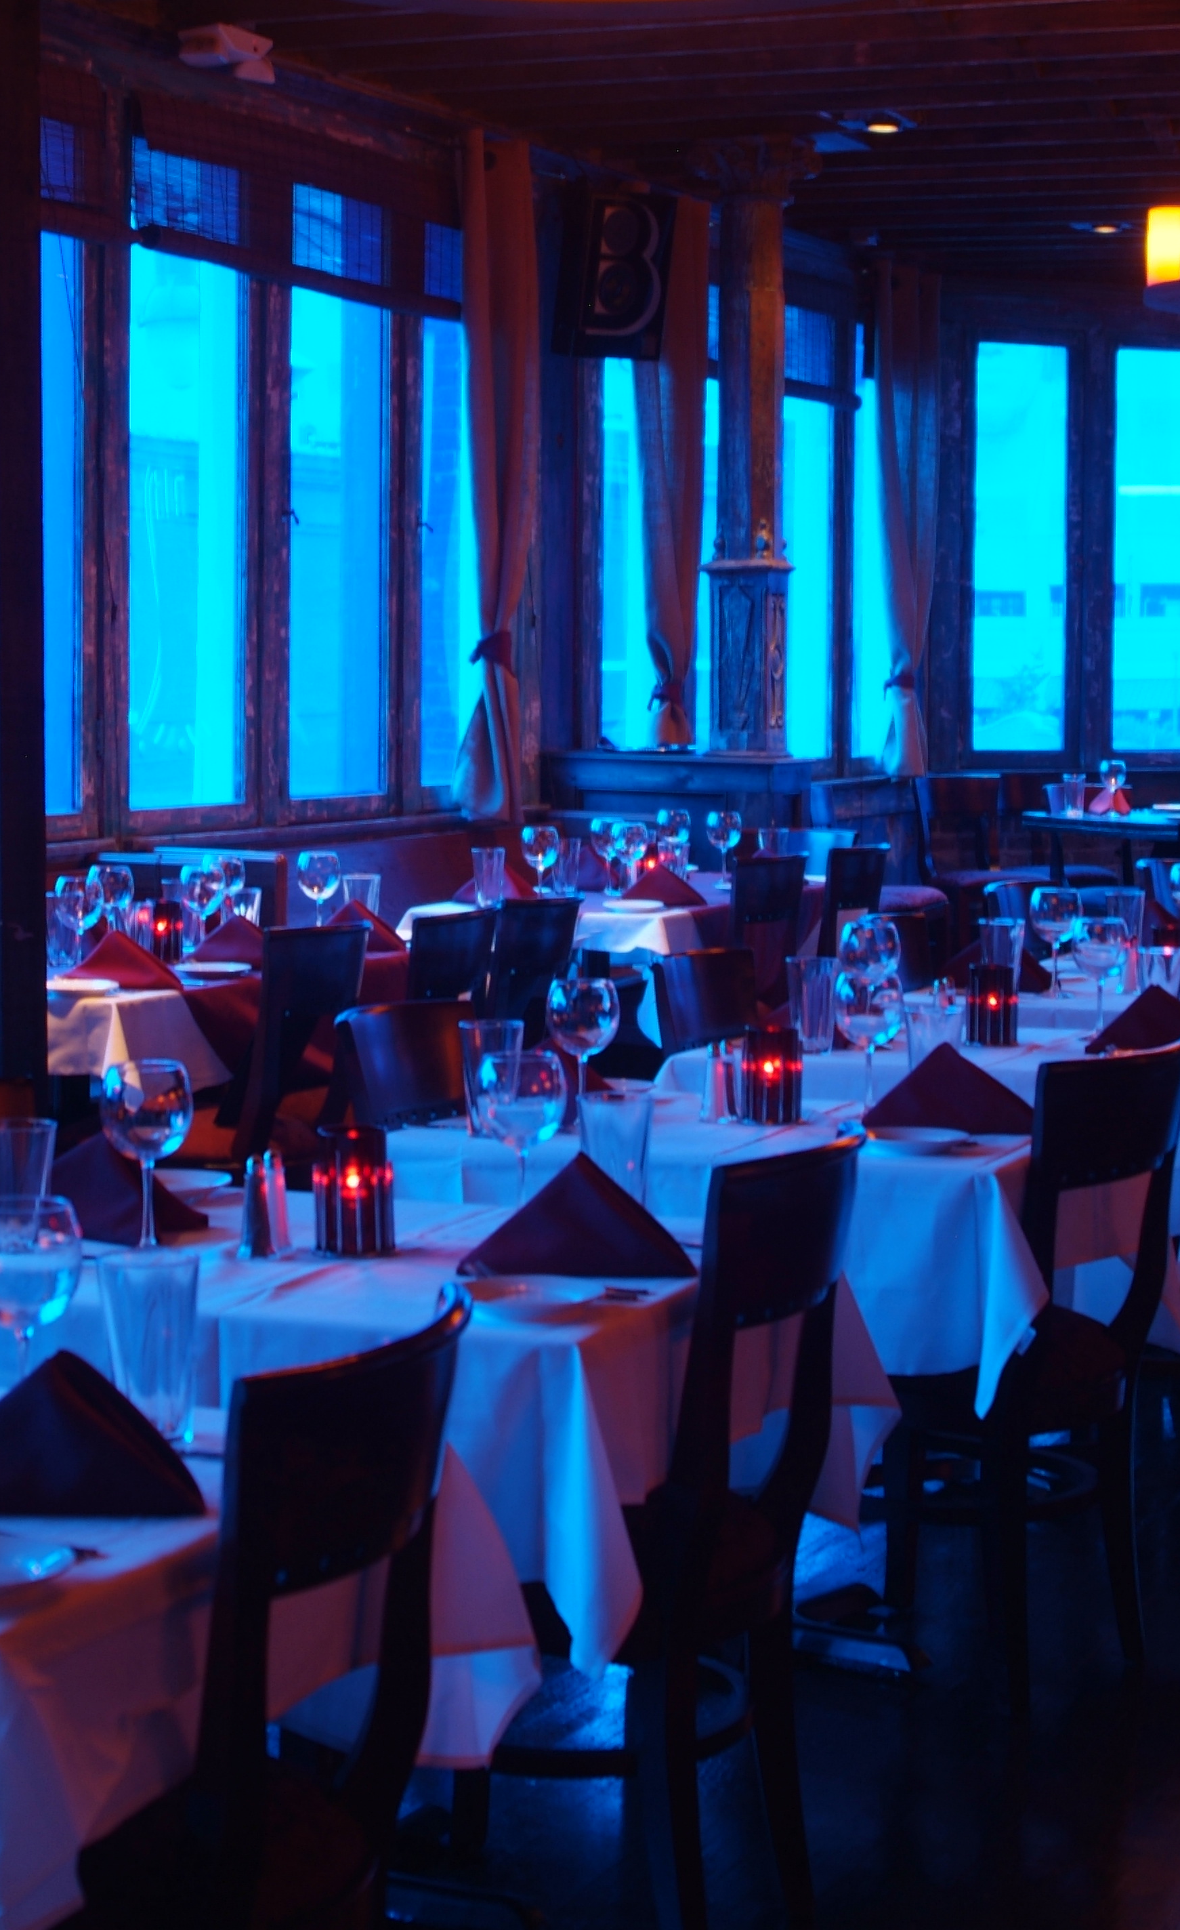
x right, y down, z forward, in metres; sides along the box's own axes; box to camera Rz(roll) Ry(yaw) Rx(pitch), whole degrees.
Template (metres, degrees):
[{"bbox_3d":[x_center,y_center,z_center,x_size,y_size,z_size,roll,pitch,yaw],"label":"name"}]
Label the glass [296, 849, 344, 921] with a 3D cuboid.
[{"bbox_3d":[-0.678,-0.169,8.437,0.107,0.218,0.107,0,5,0],"label":"glass"}]

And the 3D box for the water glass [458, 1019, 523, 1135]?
[{"bbox_3d":[-0.132,0.151,4.483,0.084,0.147,0.084,1,5,0],"label":"water glass"}]

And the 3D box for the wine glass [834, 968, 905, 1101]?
[{"bbox_3d":[0.396,0.107,4.778,0.099,0.211,0.099,0,5,0],"label":"wine glass"}]

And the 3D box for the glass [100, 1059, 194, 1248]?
[{"bbox_3d":[-0.511,0.214,3.868,0.108,0.207,0.108,0,5,-8],"label":"glass"}]

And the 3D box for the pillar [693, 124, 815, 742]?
[{"bbox_3d":[0.522,-1.649,10.808,0.310,1.950,0.310,3,6,24],"label":"pillar"}]

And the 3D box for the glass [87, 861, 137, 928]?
[{"bbox_3d":[-1.023,-0.104,7.209,0.099,0.211,0.099,2,5,25],"label":"glass"}]

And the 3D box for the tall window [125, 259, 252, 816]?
[{"bbox_3d":[-1.210,-1.278,9.968,0.080,1.638,0.723,3,5,24],"label":"tall window"}]

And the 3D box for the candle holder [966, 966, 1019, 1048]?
[{"bbox_3d":[0.669,0.069,5.601,0.090,0.125,0.090,1,5,0],"label":"candle holder"}]

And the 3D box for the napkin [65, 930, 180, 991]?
[{"bbox_3d":[-0.978,-0.021,7.317,0.285,0.118,0.170,3,6,33],"label":"napkin"}]

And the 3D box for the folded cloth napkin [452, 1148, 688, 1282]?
[{"bbox_3d":[-0.011,0.270,3.681,0.255,0.130,0.160,1,5,13],"label":"folded cloth napkin"}]

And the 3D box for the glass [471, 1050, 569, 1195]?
[{"bbox_3d":[-0.081,0.208,3.971,0.108,0.207,0.108,0,5,-1],"label":"glass"}]

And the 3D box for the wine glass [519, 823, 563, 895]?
[{"bbox_3d":[-0.122,-0.243,8.410,0.094,0.205,0.094,1,5,0],"label":"wine glass"}]

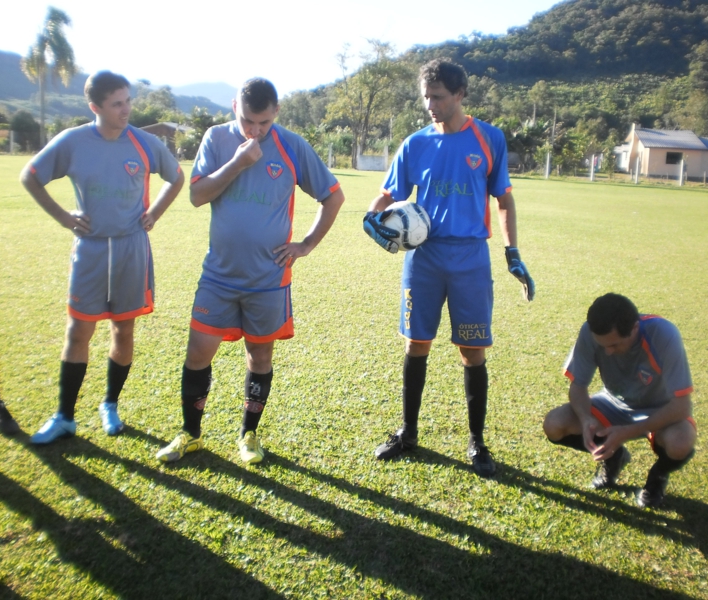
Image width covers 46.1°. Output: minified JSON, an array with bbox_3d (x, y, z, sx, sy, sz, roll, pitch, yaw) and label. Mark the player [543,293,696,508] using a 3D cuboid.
[{"bbox_3d":[1.204,0.391,3.677,0.650,0.860,0.660,8,11,27],"label":"player"}]

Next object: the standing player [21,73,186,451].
[{"bbox_3d":[-1.217,-0.202,3.987,0.780,1.700,0.460,1,10,-8],"label":"standing player"}]

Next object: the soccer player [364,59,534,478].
[{"bbox_3d":[0.447,-0.146,3.811,0.800,1.800,0.480,5,10,14],"label":"soccer player"}]

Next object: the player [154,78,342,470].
[{"bbox_3d":[-0.450,-0.125,3.781,0.780,1.690,0.480,1,10,-7],"label":"player"}]

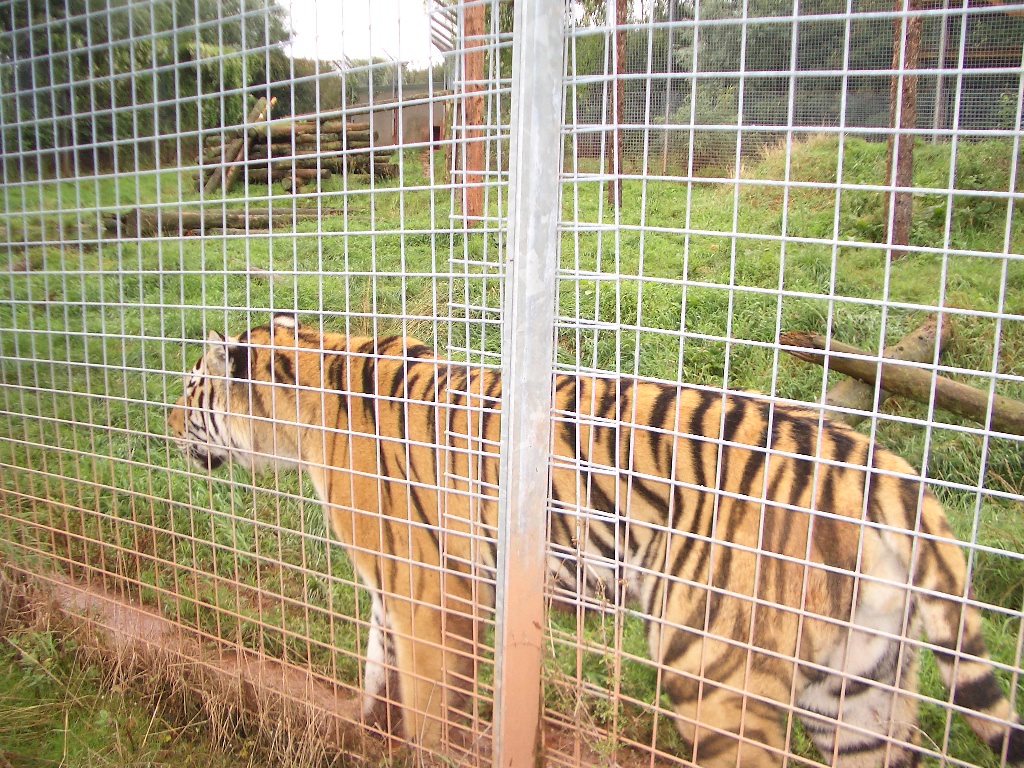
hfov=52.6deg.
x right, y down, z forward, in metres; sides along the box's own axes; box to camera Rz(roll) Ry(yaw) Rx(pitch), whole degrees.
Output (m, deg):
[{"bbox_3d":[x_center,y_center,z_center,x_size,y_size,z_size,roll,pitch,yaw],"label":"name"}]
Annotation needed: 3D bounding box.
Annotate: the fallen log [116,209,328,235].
[{"bbox_3d":[-3.378,-1.877,12.000,2.500,0.280,0.360,-3,12,-16],"label":"fallen log"}]

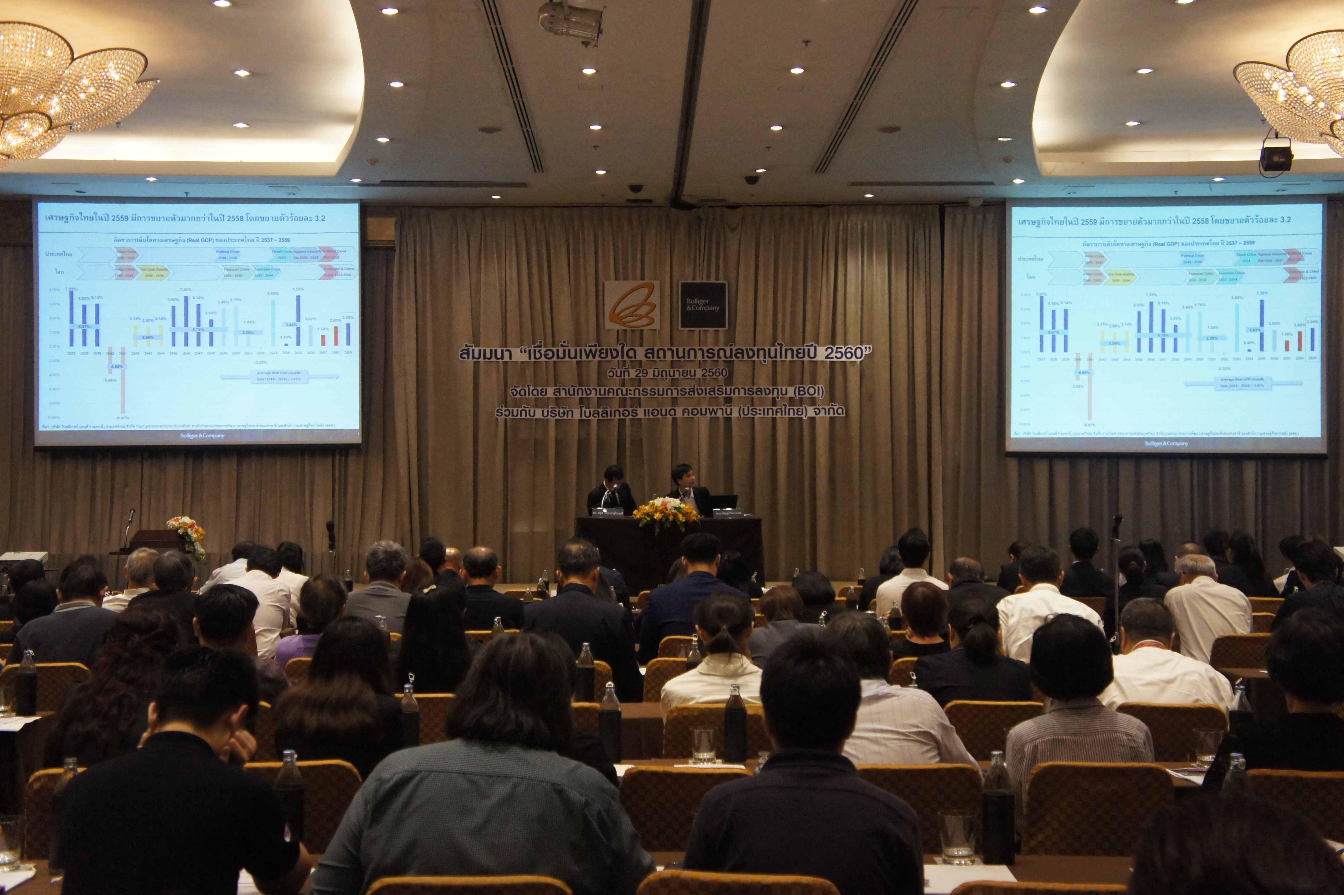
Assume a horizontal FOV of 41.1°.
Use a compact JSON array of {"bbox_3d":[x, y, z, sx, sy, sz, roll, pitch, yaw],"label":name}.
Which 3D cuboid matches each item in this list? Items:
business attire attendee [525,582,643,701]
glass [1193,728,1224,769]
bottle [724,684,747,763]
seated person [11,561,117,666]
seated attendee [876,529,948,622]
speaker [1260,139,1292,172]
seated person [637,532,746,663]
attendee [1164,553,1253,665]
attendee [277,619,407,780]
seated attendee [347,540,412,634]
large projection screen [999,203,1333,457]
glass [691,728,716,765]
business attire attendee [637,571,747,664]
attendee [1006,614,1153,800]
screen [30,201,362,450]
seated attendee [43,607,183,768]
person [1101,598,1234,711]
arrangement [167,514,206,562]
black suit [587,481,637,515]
[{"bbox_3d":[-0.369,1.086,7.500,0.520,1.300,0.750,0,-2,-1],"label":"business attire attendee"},{"bbox_3d":[1.612,0.906,5.381,0.087,0.106,0.087,0,-1,0],"label":"glass"},{"bbox_3d":[0.205,0.883,5.740,0.072,0.253,0.072,0,-1,-1],"label":"bottle"},{"bbox_3d":[-2.408,1.090,7.515,0.520,1.270,0.750,0,-1,2],"label":"seated person"},{"bbox_3d":[1.393,1.132,10.400,0.500,1.310,0.780,0,-1,-1],"label":"seated attendee"},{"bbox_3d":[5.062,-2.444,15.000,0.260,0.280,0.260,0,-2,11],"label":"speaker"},{"bbox_3d":[0.141,1.109,9.100,0.550,1.310,0.780,0,-1,-1],"label":"seated person"},{"bbox_3d":[2.727,1.173,9.463,0.500,1.250,0.750,0,-1,-7],"label":"attendee"},{"bbox_3d":[-0.947,1.078,5.150,0.480,1.220,0.750,0,-1,0],"label":"attendee"},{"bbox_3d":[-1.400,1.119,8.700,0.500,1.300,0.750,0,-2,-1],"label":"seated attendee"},{"bbox_3d":[4.833,-1.190,17.500,3.130,2.490,0.060,0,-1,2],"label":"large projection screen"},{"bbox_3d":[0.102,0.952,5.720,0.083,0.112,0.083,0,-1,-1],"label":"glass"},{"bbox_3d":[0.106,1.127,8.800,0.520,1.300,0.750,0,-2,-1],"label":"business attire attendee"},{"bbox_3d":[1.166,1.107,5.365,0.460,1.250,0.750,0,-1,-1],"label":"attendee"},{"bbox_3d":[-4.847,-1.271,18.300,3.340,2.540,0.050,0,-1,-3],"label":"screen"},{"bbox_3d":[-1.581,1.069,5.150,0.500,1.240,0.750,0,-1,3],"label":"seated attendee"},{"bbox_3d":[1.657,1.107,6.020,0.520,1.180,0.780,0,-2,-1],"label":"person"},{"bbox_3d":[-4.280,0.806,15.800,0.360,0.420,0.320,0,-1,-3],"label":"arrangement"},{"bbox_3d":[-0.600,0.796,17.800,0.520,1.220,0.700,0,-2,-2],"label":"black suit"}]

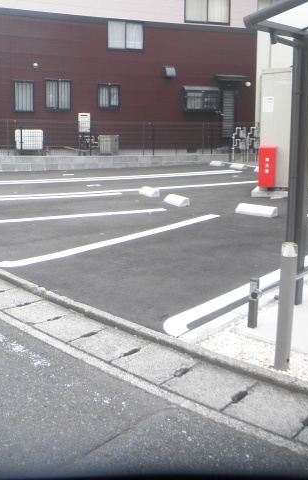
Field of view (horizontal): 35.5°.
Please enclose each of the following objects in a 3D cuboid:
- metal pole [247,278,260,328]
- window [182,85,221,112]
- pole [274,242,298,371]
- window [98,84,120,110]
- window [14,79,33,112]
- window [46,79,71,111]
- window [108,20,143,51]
[{"bbox_3d":[0.717,0.457,3.451,0.062,0.370,0.062,9,13,41],"label":"metal pole"},{"bbox_3d":[1.580,-4.628,15.819,1.375,0.840,0.220,-3,10,-17],"label":"window"},{"bbox_3d":[0.787,0.406,2.880,0.093,0.800,0.093,3,10,16],"label":"pole"},{"bbox_3d":[-1.394,-4.430,14.969,0.722,0.817,0.100,-3,10,-17],"label":"window"},{"bbox_3d":[-3.832,-4.241,14.222,0.588,0.951,0.100,-3,10,-17],"label":"window"},{"bbox_3d":[-2.874,-4.368,14.505,0.775,0.973,0.100,-3,10,-17],"label":"window"},{"bbox_3d":[-0.872,-6.288,14.836,1.149,0.965,0.100,-3,10,-17],"label":"window"}]

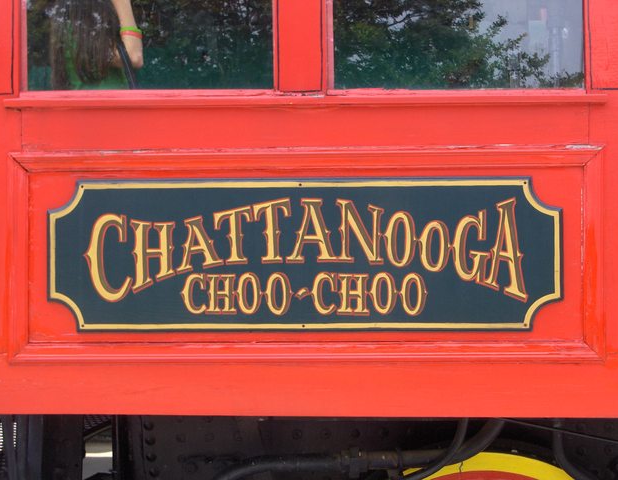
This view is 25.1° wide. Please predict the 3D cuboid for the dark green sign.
[{"bbox_3d":[-0.007,0.038,3.520,1.301,0.390,0.028,0,1,2],"label":"dark green sign"}]

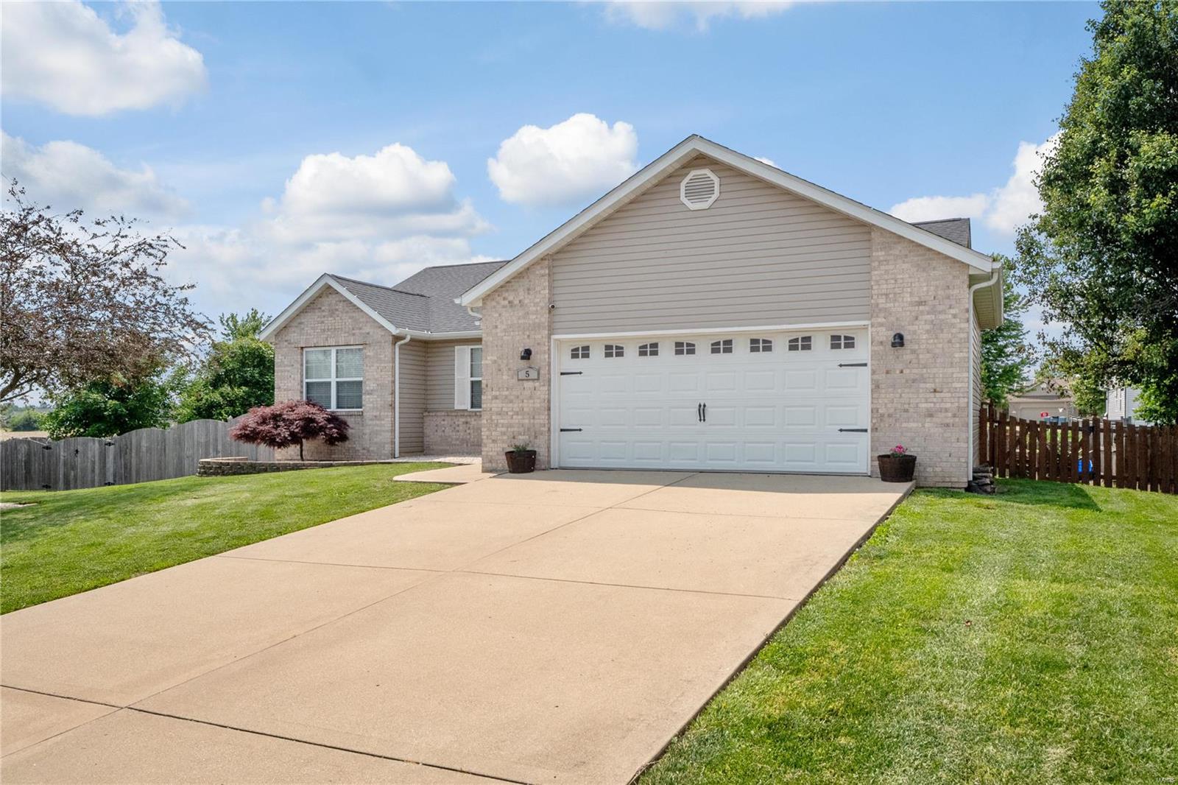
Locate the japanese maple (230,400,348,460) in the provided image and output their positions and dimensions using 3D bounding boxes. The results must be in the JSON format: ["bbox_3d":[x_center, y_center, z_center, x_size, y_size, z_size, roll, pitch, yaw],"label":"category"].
[{"bbox_3d":[-6.914,0.869,19.600,2.700,1.420,2.400,-1,-2,24],"label":"japanese maple"}]

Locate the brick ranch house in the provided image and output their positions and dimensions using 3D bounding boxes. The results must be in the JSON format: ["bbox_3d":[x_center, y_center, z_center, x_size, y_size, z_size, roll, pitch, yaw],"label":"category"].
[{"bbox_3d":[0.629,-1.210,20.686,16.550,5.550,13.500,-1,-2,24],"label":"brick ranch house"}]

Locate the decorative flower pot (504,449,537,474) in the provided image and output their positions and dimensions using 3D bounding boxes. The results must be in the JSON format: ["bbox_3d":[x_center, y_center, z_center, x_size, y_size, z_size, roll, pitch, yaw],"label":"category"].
[{"bbox_3d":[-1.130,1.144,14.050,0.510,0.360,0.510,0,-1,0],"label":"decorative flower pot"}]

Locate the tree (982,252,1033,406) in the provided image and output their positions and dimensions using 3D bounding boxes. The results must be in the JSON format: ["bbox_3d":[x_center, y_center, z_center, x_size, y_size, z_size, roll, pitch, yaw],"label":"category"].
[{"bbox_3d":[14.235,-1.395,30.000,3.000,7.000,3.000,-1,-2,24],"label":"tree"}]

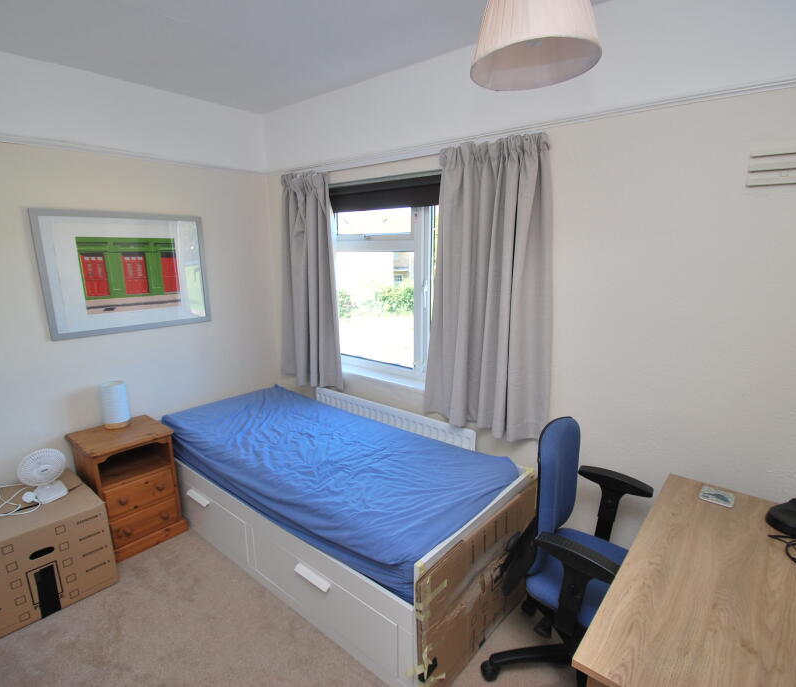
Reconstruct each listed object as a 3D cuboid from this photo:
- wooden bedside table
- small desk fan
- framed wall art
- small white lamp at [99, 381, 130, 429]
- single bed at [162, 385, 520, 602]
[{"bbox_3d":[-1.517,0.793,2.392,0.385,0.614,0.405,10,16,38],"label":"wooden bedside table"},{"bbox_3d":[-1.718,0.610,2.047,0.165,0.260,0.180,10,16,38],"label":"small desk fan"},{"bbox_3d":[-1.526,-0.408,2.451,0.025,0.658,0.858,10,16,38],"label":"framed wall art"},{"bbox_3d":[-1.605,0.348,2.419,0.132,0.240,0.132,10,16,38],"label":"small white lamp"},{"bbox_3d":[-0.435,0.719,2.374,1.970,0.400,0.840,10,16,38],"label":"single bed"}]

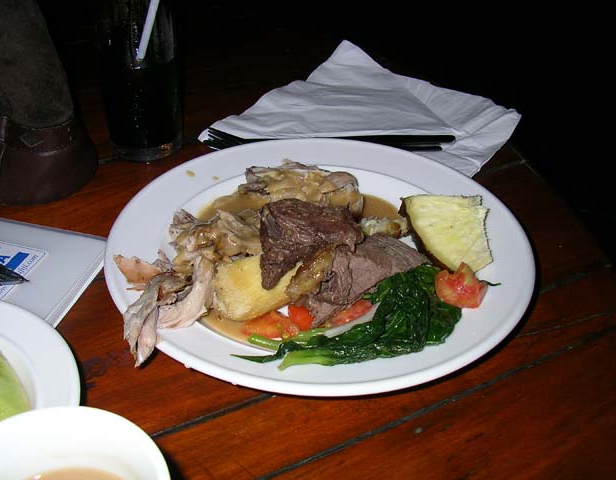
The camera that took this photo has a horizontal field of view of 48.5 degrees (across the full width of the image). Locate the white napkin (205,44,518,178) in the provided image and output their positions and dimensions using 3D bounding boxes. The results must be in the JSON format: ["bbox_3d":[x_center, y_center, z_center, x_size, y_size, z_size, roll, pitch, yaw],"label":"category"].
[{"bbox_3d":[0.074,-0.130,0.650,0.232,0.025,0.293,19,39,23],"label":"white napkin"}]

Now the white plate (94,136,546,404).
[{"bbox_3d":[0.007,0.007,0.457,0.275,0.026,0.275,1,35,-1],"label":"white plate"}]

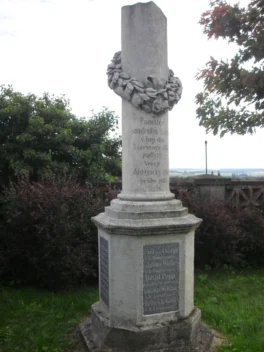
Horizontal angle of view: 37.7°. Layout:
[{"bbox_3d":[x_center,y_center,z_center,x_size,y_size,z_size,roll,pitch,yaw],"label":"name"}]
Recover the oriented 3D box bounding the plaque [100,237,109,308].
[{"bbox_3d":[-0.262,0.937,3.816,0.030,0.635,0.347,0,0,-18],"label":"plaque"}]

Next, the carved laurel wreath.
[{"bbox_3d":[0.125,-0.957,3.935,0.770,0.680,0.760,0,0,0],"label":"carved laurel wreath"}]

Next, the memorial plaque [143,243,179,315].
[{"bbox_3d":[0.266,0.934,3.542,0.347,0.635,0.030,0,0,-18],"label":"memorial plaque"}]

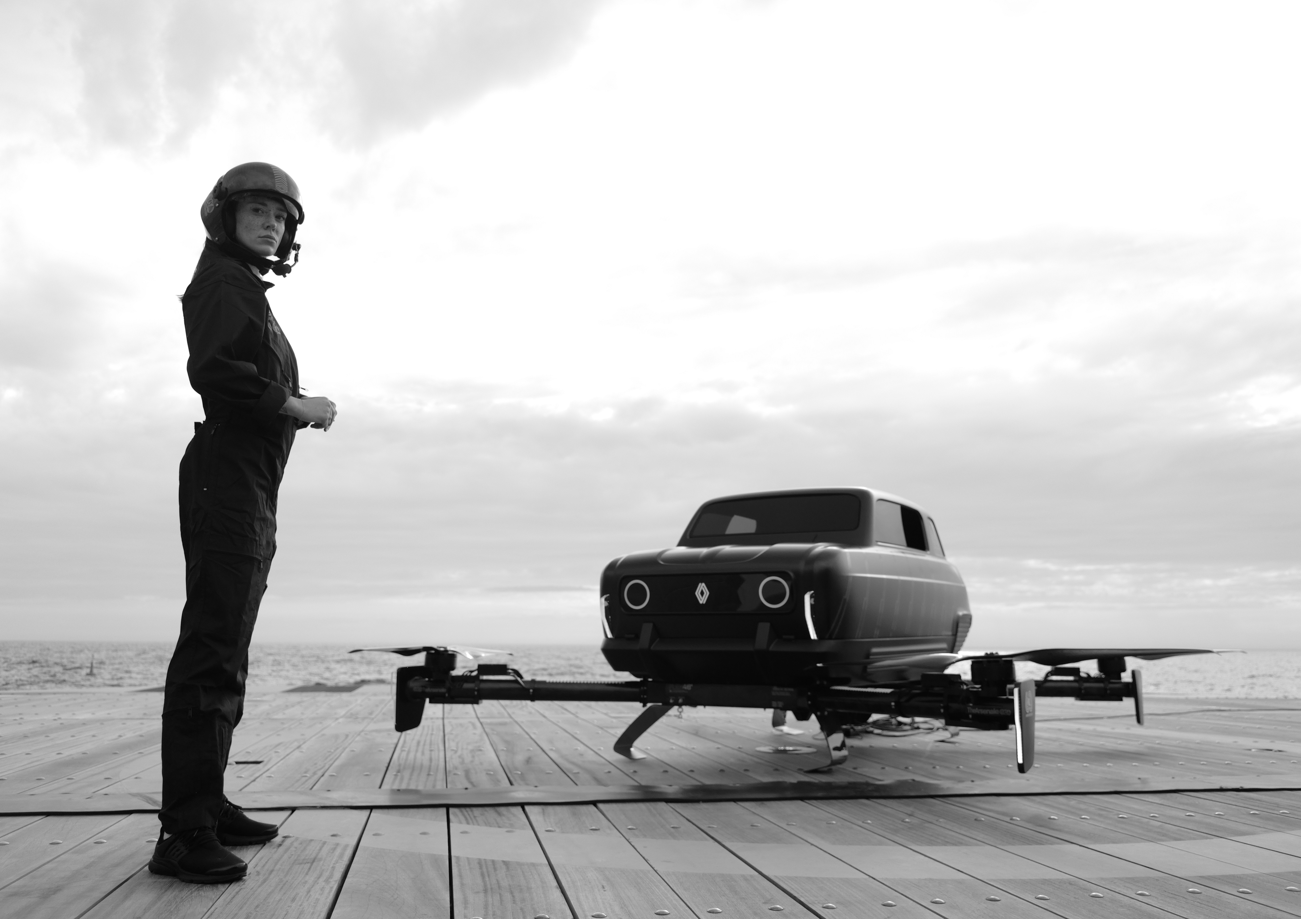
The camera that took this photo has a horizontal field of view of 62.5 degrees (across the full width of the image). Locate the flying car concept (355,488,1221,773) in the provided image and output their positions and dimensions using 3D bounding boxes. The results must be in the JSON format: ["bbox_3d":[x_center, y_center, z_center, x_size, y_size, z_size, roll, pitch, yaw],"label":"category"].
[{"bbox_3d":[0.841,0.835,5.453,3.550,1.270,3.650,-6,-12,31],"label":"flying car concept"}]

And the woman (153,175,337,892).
[{"bbox_3d":[-1.051,0.085,2.796,0.460,1.810,0.520,2,-10,-7],"label":"woman"}]

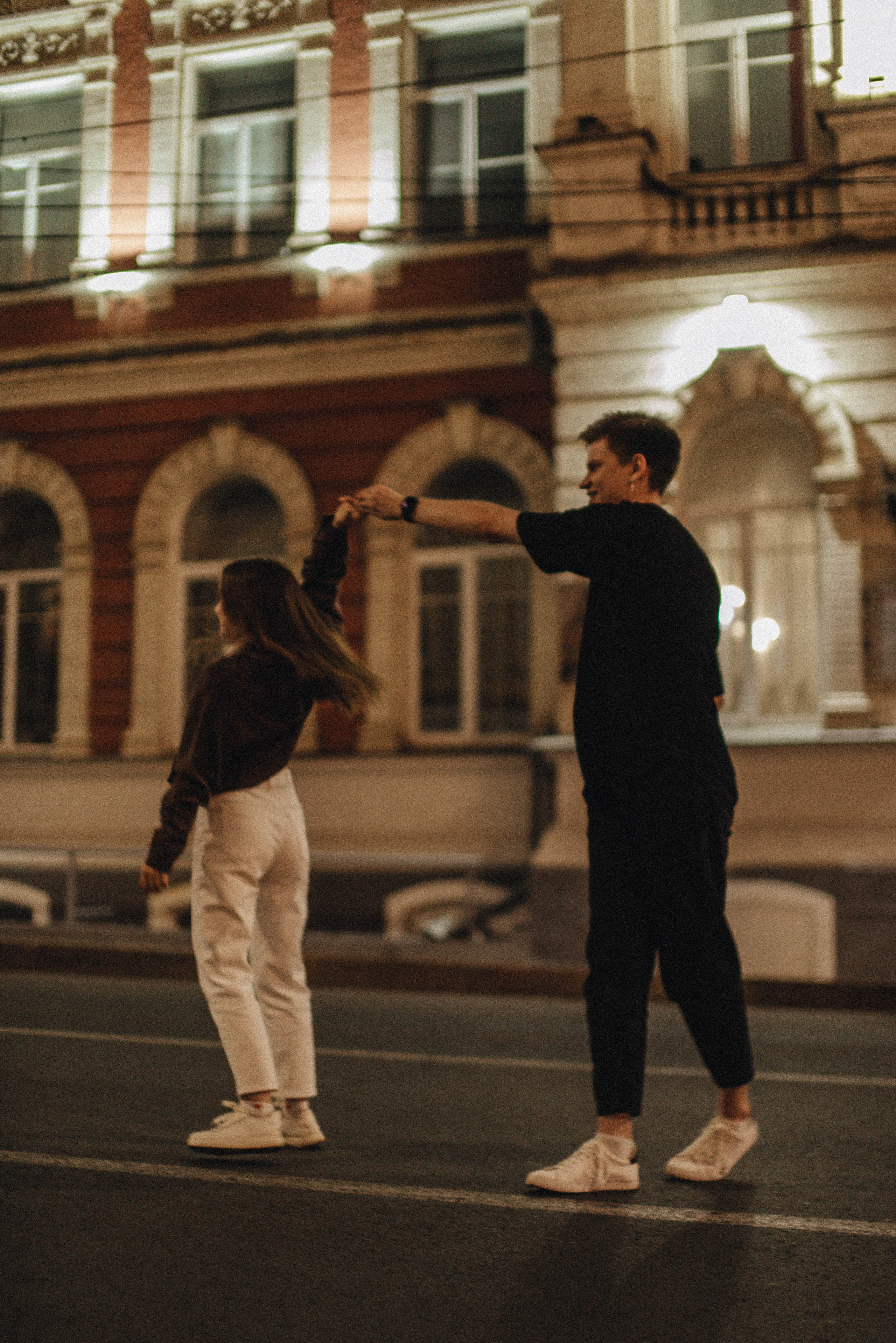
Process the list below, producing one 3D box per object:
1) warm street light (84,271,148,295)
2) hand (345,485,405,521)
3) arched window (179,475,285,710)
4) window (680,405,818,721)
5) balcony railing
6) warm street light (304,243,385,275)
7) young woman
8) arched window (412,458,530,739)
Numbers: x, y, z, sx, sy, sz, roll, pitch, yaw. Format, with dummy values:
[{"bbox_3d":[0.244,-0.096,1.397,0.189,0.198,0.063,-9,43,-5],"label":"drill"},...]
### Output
[{"bbox_3d":[-2.528,-2.999,14.648,0.563,0.185,0.300,-2,-7,17],"label":"warm street light"},{"bbox_3d":[-0.182,-0.409,4.520,0.155,0.085,0.090,-2,-7,15],"label":"hand"},{"bbox_3d":[-1.636,-0.475,14.441,0.884,2.097,0.180,-2,-7,17],"label":"arched window"},{"bbox_3d":[2.002,-0.711,12.360,0.908,2.117,0.180,-2,-7,17],"label":"window"},{"bbox_3d":[1.918,-2.962,12.095,1.230,0.529,0.250,-2,-7,17],"label":"balcony railing"},{"bbox_3d":[-0.734,-3.075,14.086,0.637,0.235,0.300,-2,-7,17],"label":"warm street light"},{"bbox_3d":[-0.471,0.394,4.680,0.440,1.630,0.530,-5,-8,41],"label":"young woman"},{"bbox_3d":[0.193,-0.538,13.866,0.906,2.099,0.180,-2,-7,17],"label":"arched window"}]

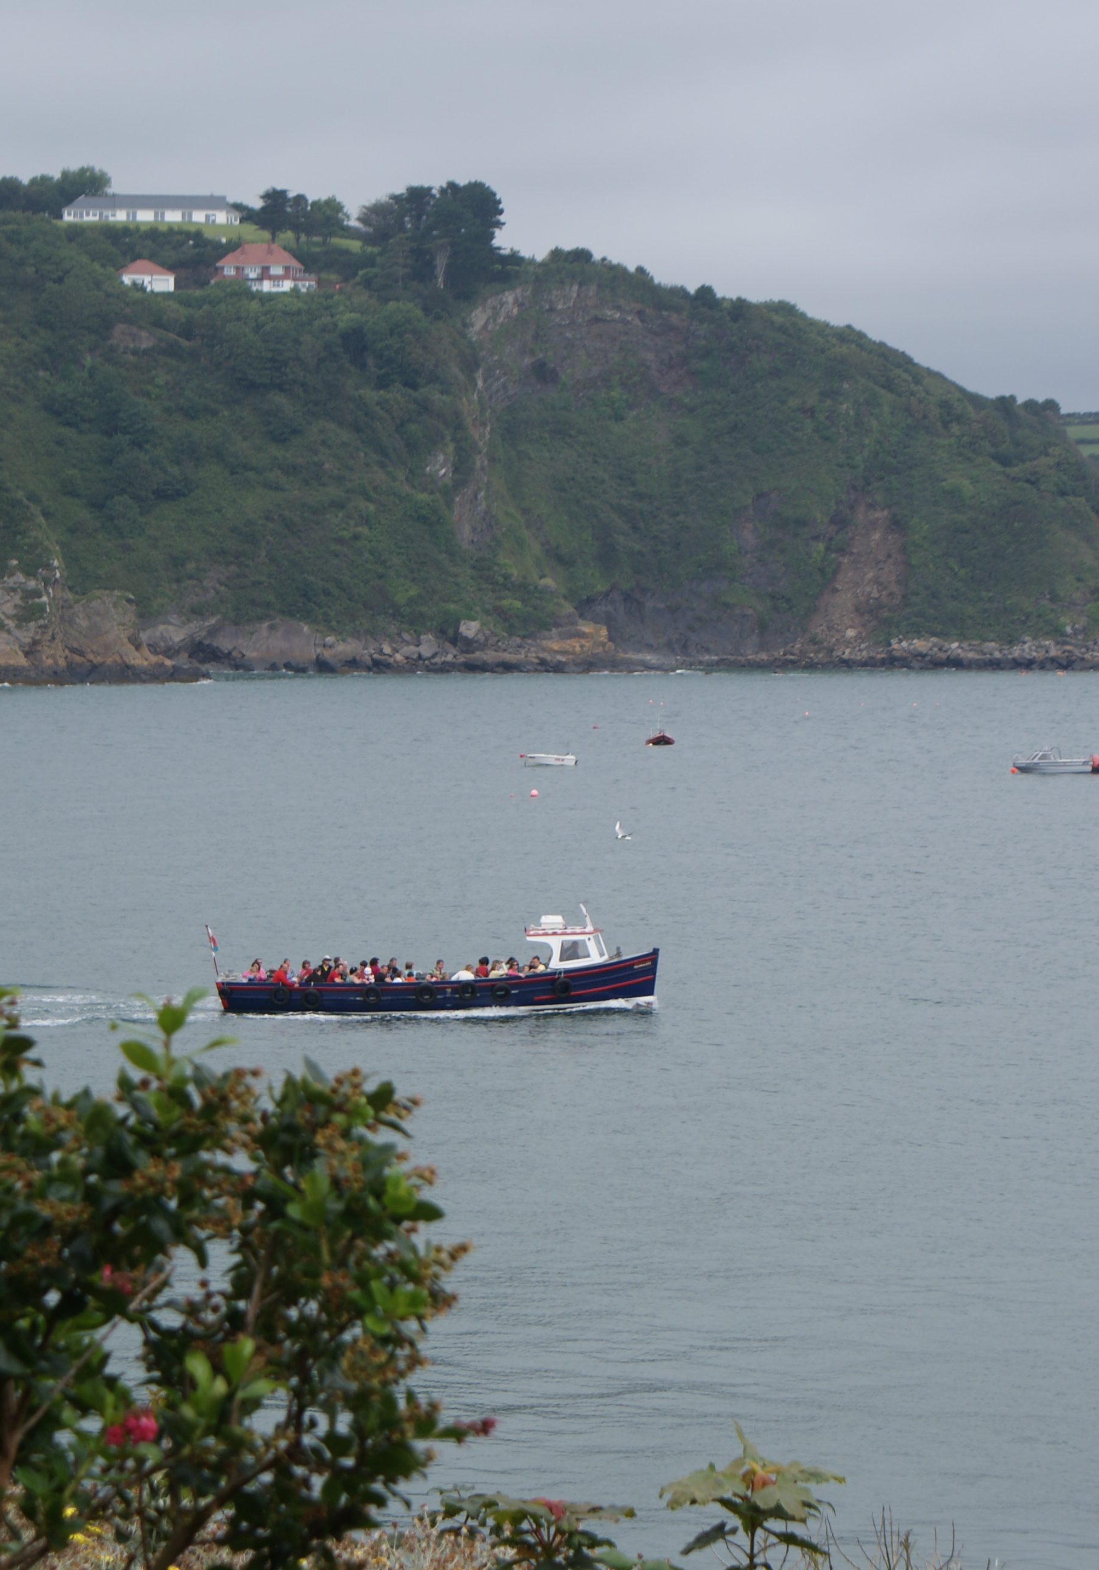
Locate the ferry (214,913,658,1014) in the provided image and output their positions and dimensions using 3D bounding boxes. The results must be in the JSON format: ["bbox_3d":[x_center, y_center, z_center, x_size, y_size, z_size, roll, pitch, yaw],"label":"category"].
[{"bbox_3d":[-3.300,5.090,158.000,12.900,3.000,3.700,0,2,2],"label":"ferry"}]

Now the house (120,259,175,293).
[{"bbox_3d":[-63.920,-80.780,850.000,8.600,5.300,7.000,0,2,5],"label":"house"}]

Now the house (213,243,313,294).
[{"bbox_3d":[-45.390,-82.190,852.000,14.800,8.200,9.500,0,2,10],"label":"house"}]

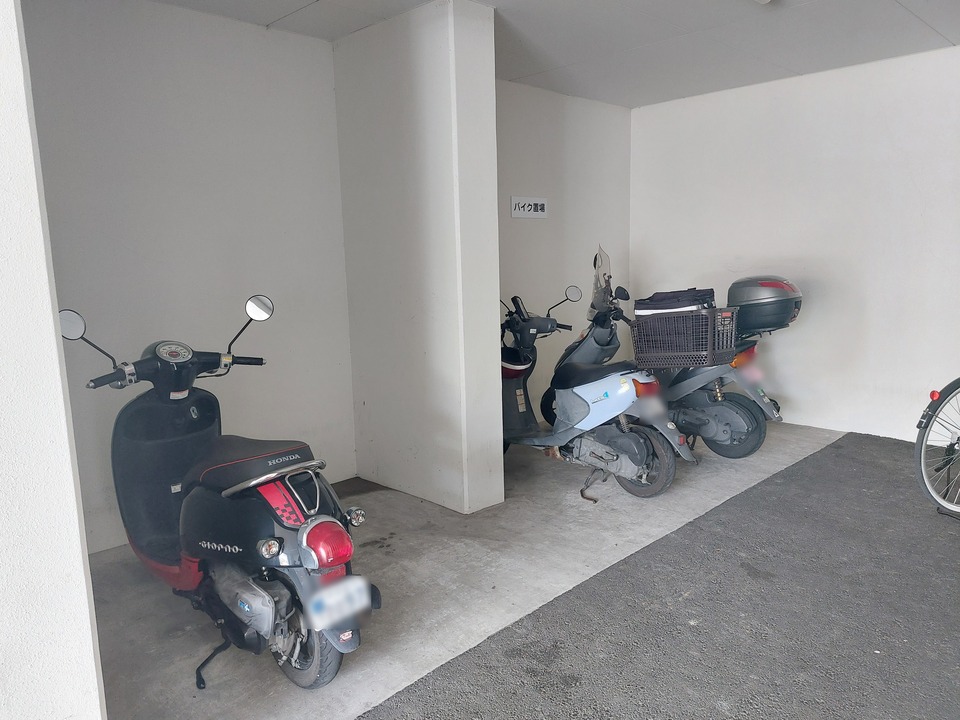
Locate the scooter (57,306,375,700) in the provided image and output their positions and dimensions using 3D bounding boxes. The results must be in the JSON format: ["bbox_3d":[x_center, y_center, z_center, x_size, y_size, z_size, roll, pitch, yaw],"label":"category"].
[{"bbox_3d":[-0.967,0.405,2.425,0.790,1.210,1.660,-10,12,-43],"label":"scooter"}]

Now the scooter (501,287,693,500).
[{"bbox_3d":[0.541,0.149,4.011,0.720,1.156,1.670,-10,12,-43],"label":"scooter"}]

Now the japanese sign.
[{"bbox_3d":[0.394,-1.164,5.095,0.410,0.155,0.020,-10,12,-43],"label":"japanese sign"}]

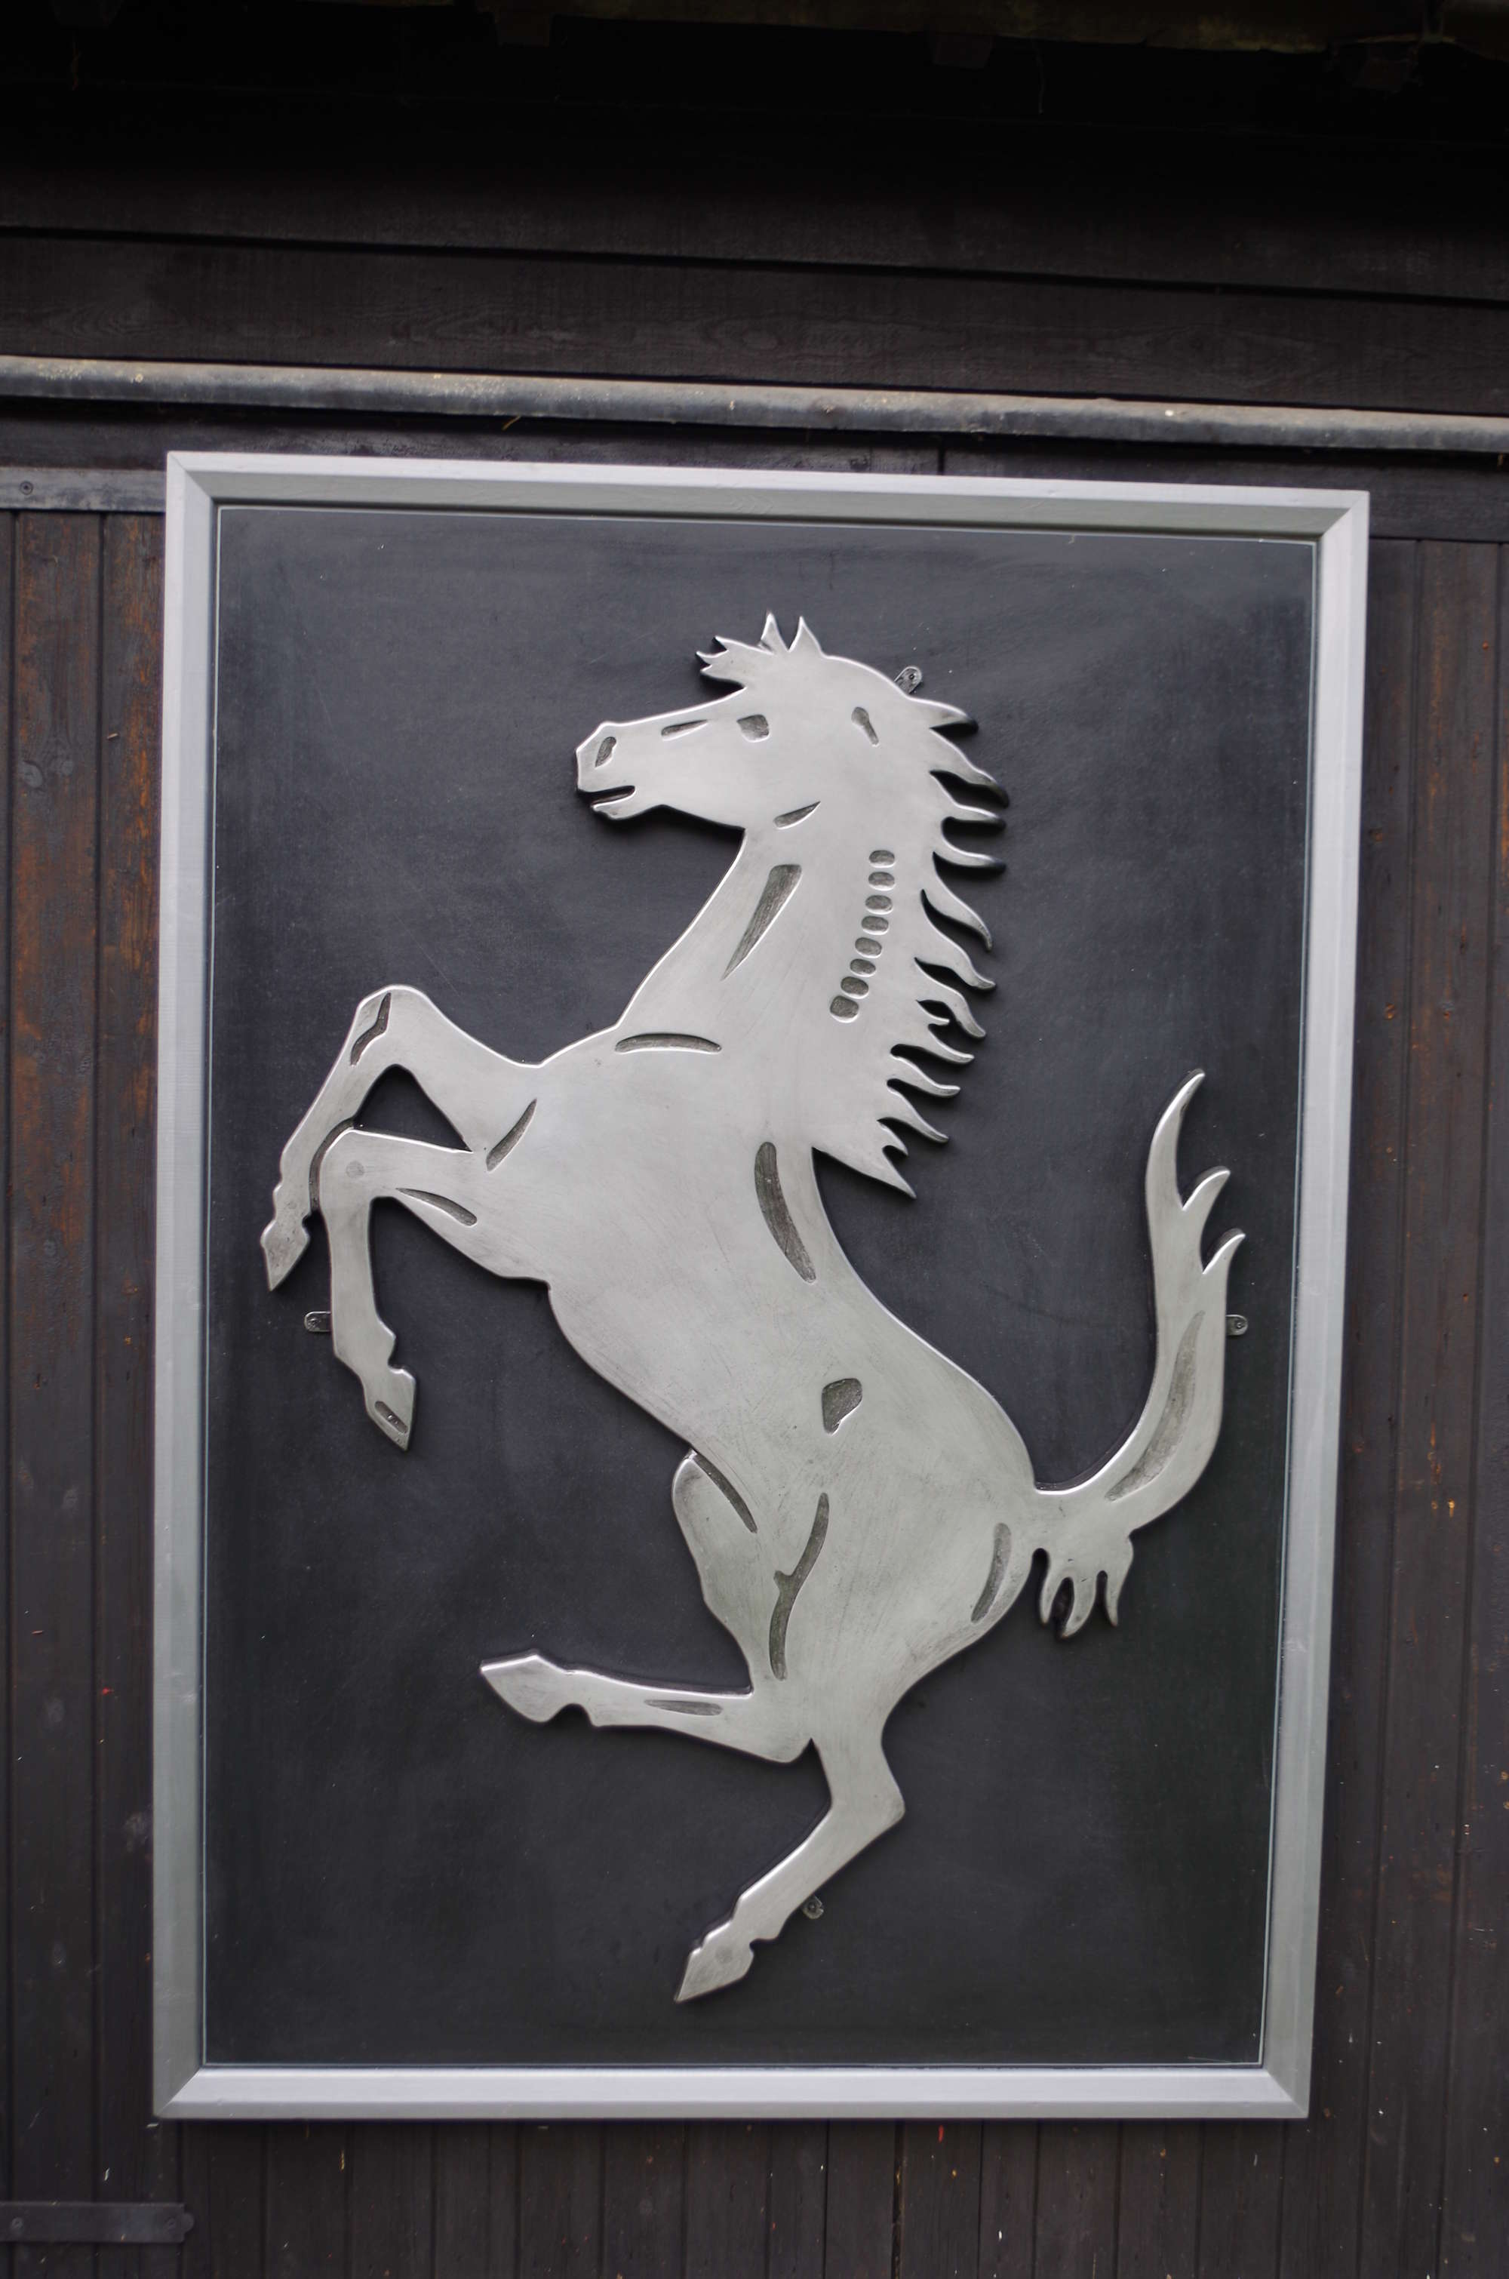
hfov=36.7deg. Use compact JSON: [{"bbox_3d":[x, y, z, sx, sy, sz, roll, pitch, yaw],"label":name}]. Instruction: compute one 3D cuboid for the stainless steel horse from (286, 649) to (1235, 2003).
[{"bbox_3d":[0.003,0.197,2.493,1.068,1.522,0.030,1,3,-3],"label":"stainless steel horse"}]

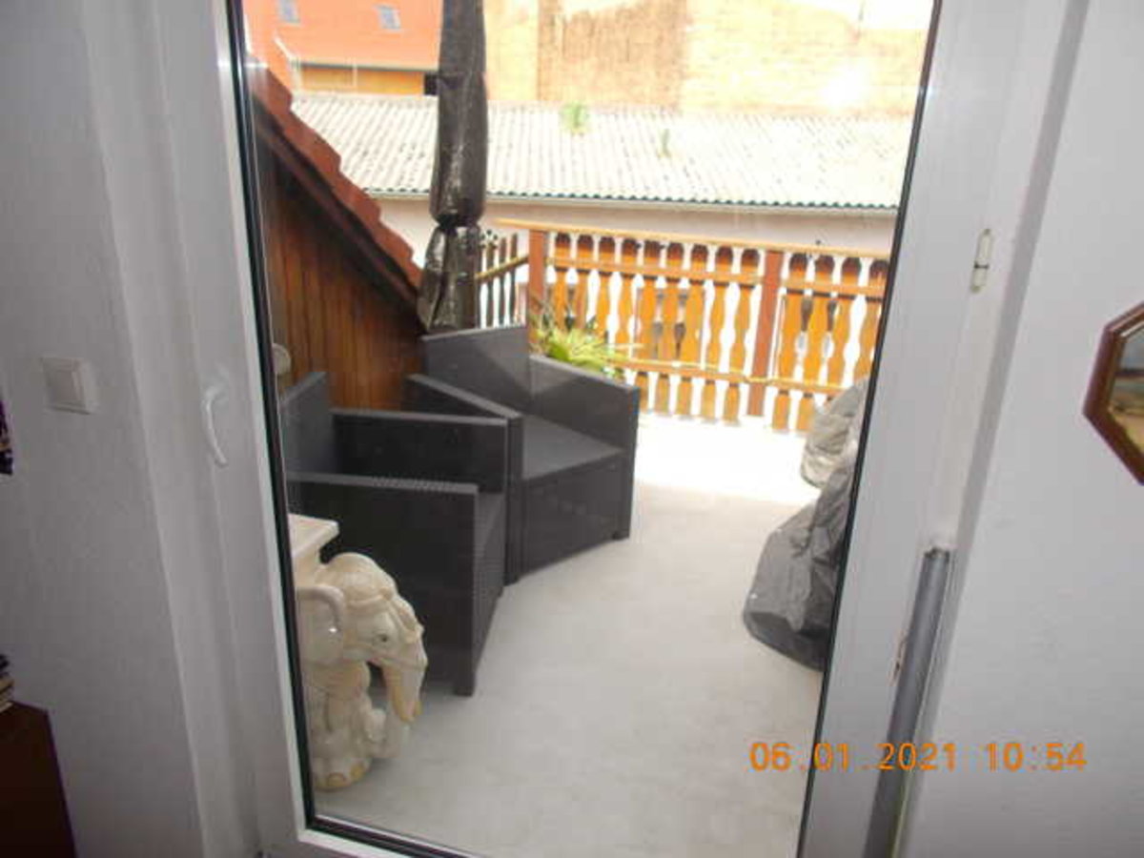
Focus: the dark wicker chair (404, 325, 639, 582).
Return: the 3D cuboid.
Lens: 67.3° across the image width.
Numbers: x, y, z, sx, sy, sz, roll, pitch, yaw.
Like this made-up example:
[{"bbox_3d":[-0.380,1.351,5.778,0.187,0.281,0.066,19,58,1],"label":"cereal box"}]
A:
[{"bbox_3d":[-0.191,0.051,3.167,0.585,0.720,0.615,-16,26,-39],"label":"dark wicker chair"}]

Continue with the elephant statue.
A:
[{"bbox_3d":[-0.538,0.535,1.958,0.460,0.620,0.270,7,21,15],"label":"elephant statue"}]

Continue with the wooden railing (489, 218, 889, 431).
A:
[{"bbox_3d":[0.653,-0.565,4.829,2.397,1.000,0.120,9,20,20],"label":"wooden railing"}]

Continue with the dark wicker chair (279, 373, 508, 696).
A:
[{"bbox_3d":[-0.532,0.270,2.538,0.615,0.720,0.585,3,20,4],"label":"dark wicker chair"}]

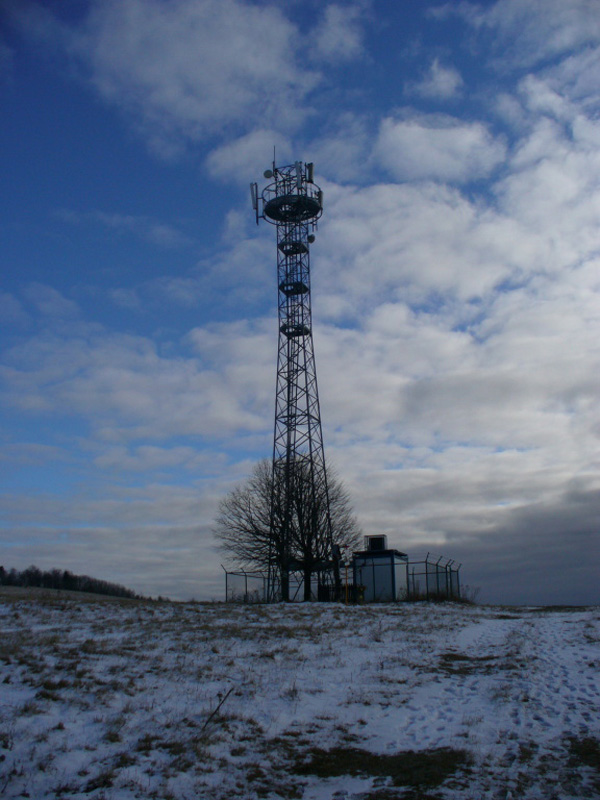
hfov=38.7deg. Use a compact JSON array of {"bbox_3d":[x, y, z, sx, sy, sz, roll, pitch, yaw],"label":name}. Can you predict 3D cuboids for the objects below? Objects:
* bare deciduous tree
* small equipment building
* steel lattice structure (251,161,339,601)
[{"bbox_3d":[-0.629,6.665,44.261,7.500,7.450,6.800,-1,-15,0],"label":"bare deciduous tree"},{"bbox_3d":[4.481,9.426,47.718,2.300,3.650,3.200,-6,-15,18],"label":"small equipment building"},{"bbox_3d":[-0.394,-1.934,54.269,4.700,29.300,4.500,-6,-15,18],"label":"steel lattice structure"}]

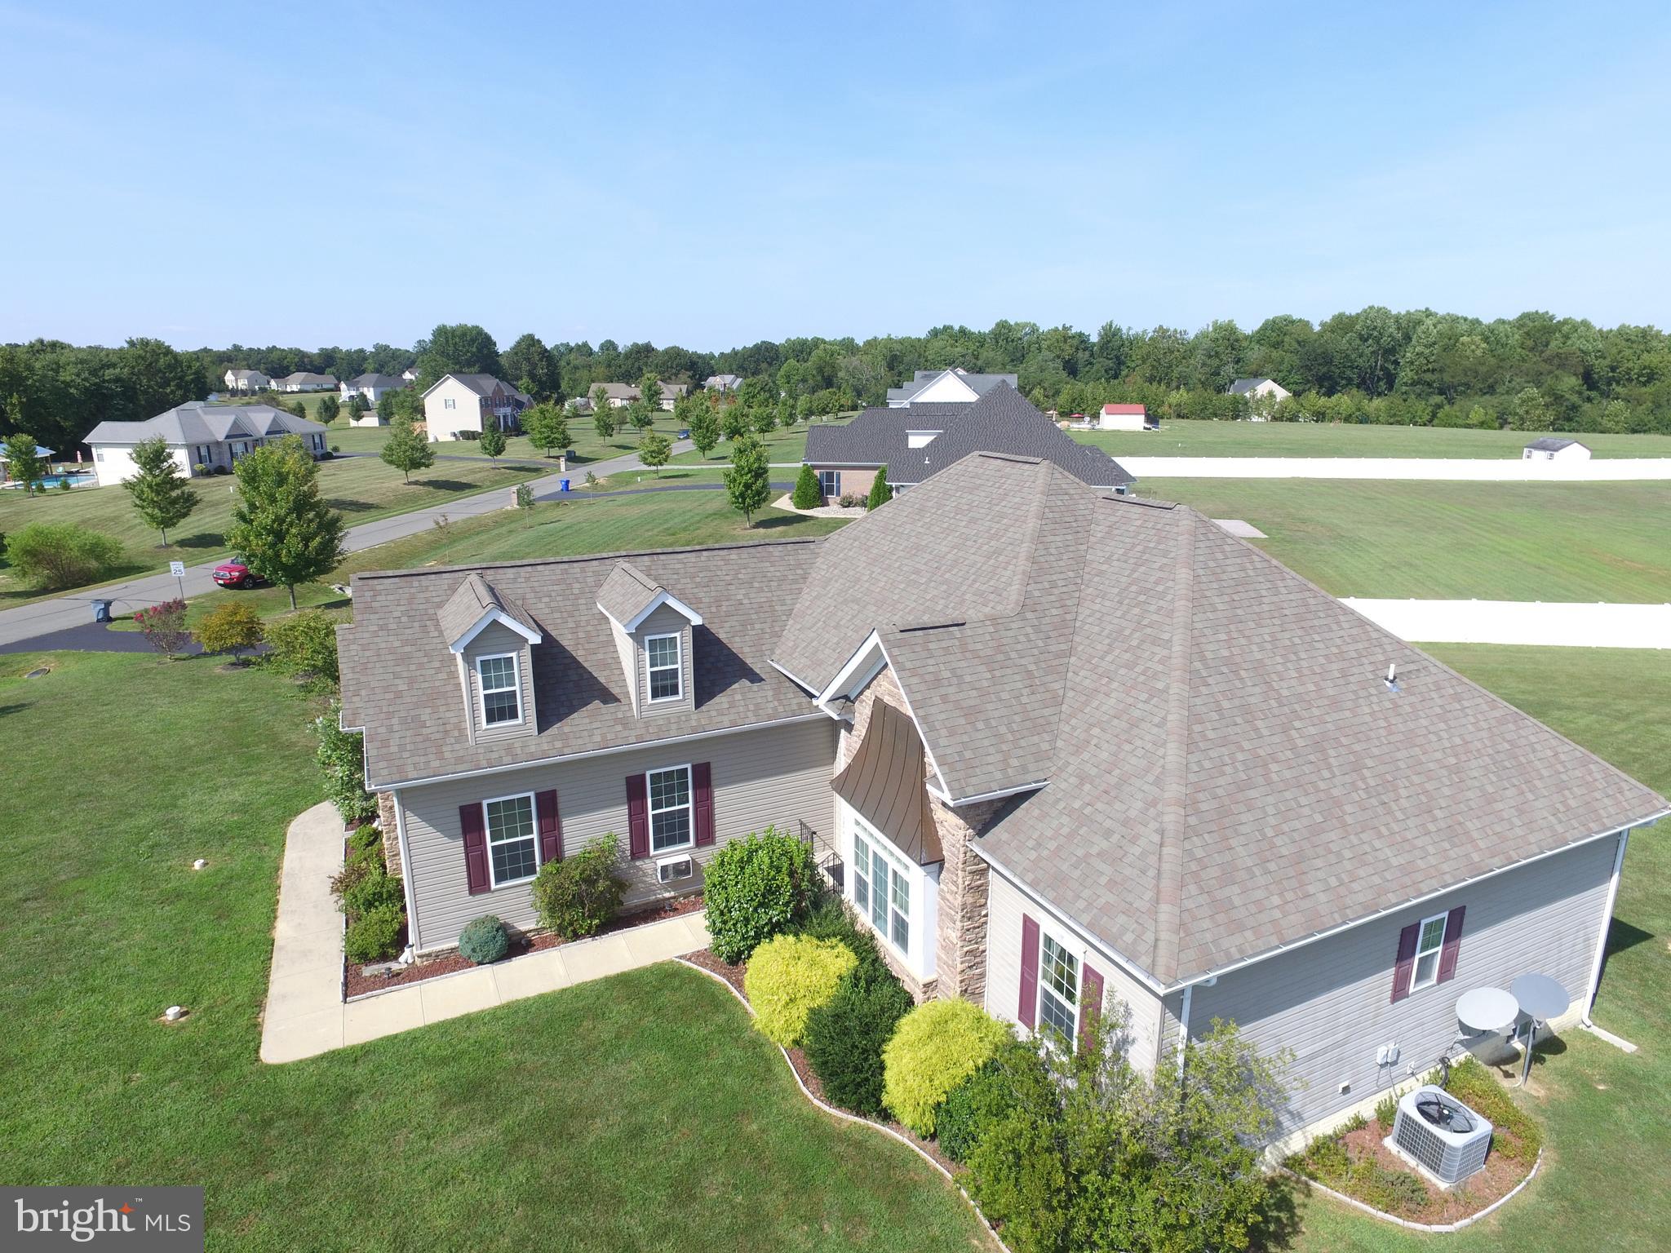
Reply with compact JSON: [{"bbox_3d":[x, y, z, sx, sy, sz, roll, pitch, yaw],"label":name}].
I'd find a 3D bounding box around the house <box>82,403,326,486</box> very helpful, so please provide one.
[{"bbox_3d":[-67.889,-21.095,106.536,11.040,7.490,24.560,1,15,3],"label":"house"}]

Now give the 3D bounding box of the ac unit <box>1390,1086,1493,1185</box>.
[{"bbox_3d":[7.896,6.609,12.582,0.810,0.570,0.810,-7,16,-25],"label":"ac unit"}]

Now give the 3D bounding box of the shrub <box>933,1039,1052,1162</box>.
[{"bbox_3d":[2.043,6.100,12.503,1.450,1.320,1.450,0,14,0],"label":"shrub"}]

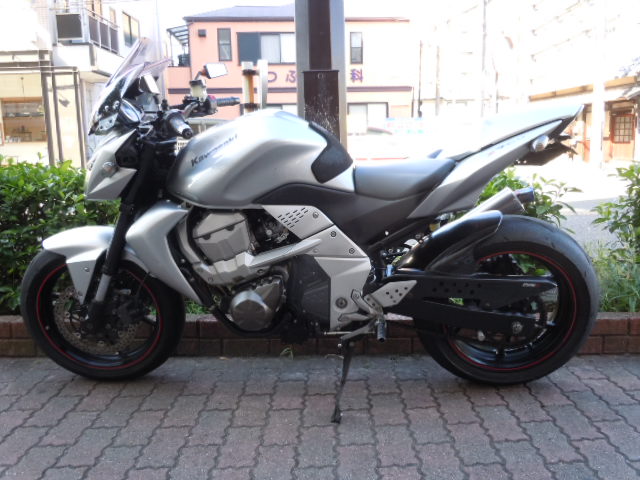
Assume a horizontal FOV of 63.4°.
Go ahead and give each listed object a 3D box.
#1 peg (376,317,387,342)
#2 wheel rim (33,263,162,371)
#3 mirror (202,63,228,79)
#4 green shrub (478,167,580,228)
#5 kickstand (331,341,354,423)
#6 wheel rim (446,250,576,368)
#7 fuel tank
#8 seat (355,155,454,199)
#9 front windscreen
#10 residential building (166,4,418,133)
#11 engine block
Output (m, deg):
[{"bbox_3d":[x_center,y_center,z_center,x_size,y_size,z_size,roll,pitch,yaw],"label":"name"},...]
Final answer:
[{"bbox_3d":[0.189,0.275,1.596,0.030,0.030,0.100,-1,16,3],"label":"peg"},{"bbox_3d":[-0.784,0.259,1.886,0.440,0.440,0.100,-2,19,-3],"label":"wheel rim"},{"bbox_3d":[-0.399,-0.651,1.986,0.045,0.075,0.130,7,21,23],"label":"mirror"},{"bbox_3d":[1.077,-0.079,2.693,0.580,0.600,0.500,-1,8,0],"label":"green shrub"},{"bbox_3d":[0.071,0.460,1.702,0.060,0.267,0.060,9,-21,0],"label":"kickstand"},{"bbox_3d":[0.654,0.228,1.823,0.440,0.440,0.150,-1,16,3],"label":"wheel rim"},{"bbox_3d":[-0.211,-0.281,1.711,0.500,0.290,0.340,-1,16,3],"label":"fuel tank"},{"bbox_3d":[0.267,-0.208,1.712,0.330,0.130,0.260,-1,16,3],"label":"seat"},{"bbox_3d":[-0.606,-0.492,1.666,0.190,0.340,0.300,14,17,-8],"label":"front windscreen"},{"bbox_3d":[-1.450,-6.292,22.308,9.000,7.700,8.000,-2,8,-5],"label":"residential building"},{"bbox_3d":[-0.314,-0.019,1.730,0.190,0.180,0.340,-1,16,3],"label":"engine block"}]

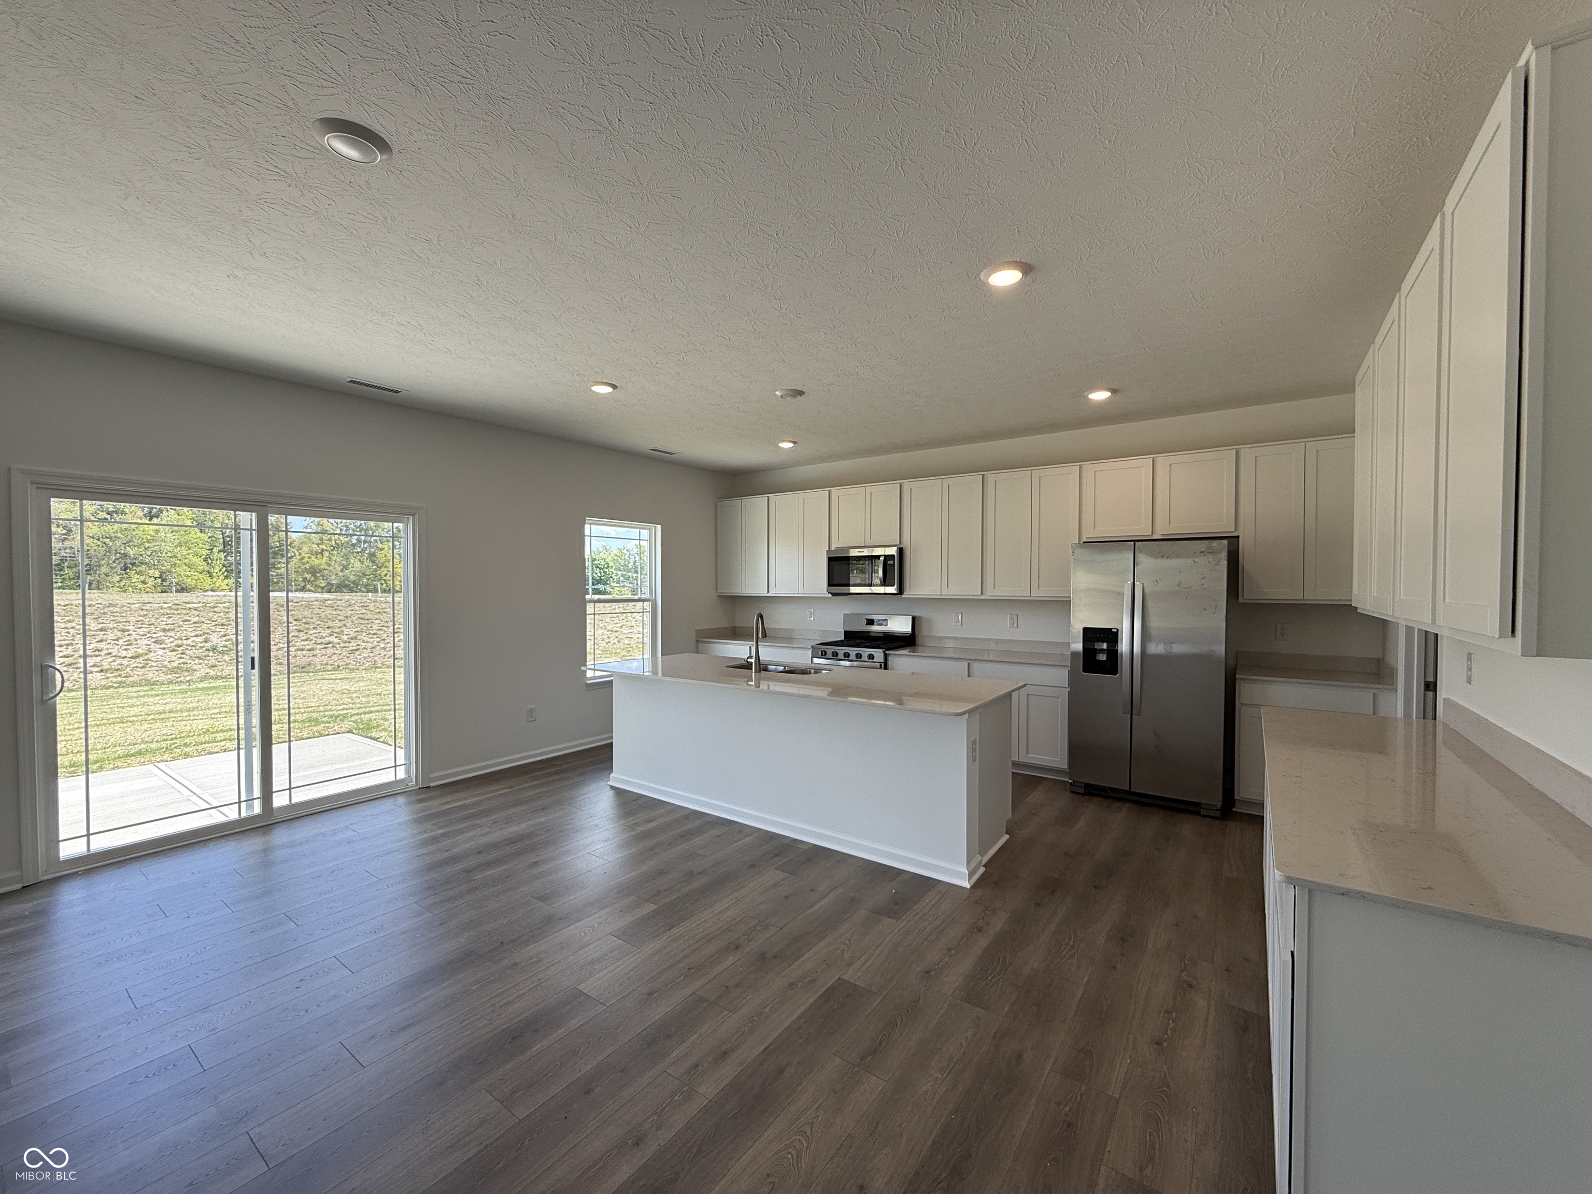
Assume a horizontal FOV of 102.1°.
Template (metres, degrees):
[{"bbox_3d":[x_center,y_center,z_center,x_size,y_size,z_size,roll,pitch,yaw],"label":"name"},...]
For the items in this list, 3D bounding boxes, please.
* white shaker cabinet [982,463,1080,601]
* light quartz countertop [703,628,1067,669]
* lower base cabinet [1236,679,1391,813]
[{"bbox_3d":[1.994,-0.514,5.371,0.767,1.068,0.330,1,1,35],"label":"white shaker cabinet"},{"bbox_3d":[0.666,0.436,6.112,3.828,0.139,0.622,1,2,36],"label":"light quartz countertop"},{"bbox_3d":[3.345,0.976,4.225,0.752,0.876,0.602,1,2,36],"label":"lower base cabinet"}]

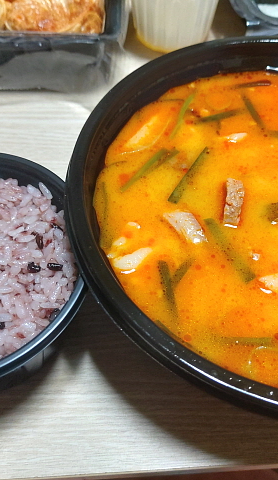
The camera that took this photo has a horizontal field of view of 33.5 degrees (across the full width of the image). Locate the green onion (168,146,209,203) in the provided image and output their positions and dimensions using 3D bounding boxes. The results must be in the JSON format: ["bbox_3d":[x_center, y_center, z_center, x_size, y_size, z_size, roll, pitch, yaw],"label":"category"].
[{"bbox_3d":[0.029,-0.036,0.261,0.005,0.004,0.045,26,62,14],"label":"green onion"}]

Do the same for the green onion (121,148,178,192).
[{"bbox_3d":[0.004,-0.039,0.263,0.005,0.005,0.040,38,65,20],"label":"green onion"}]

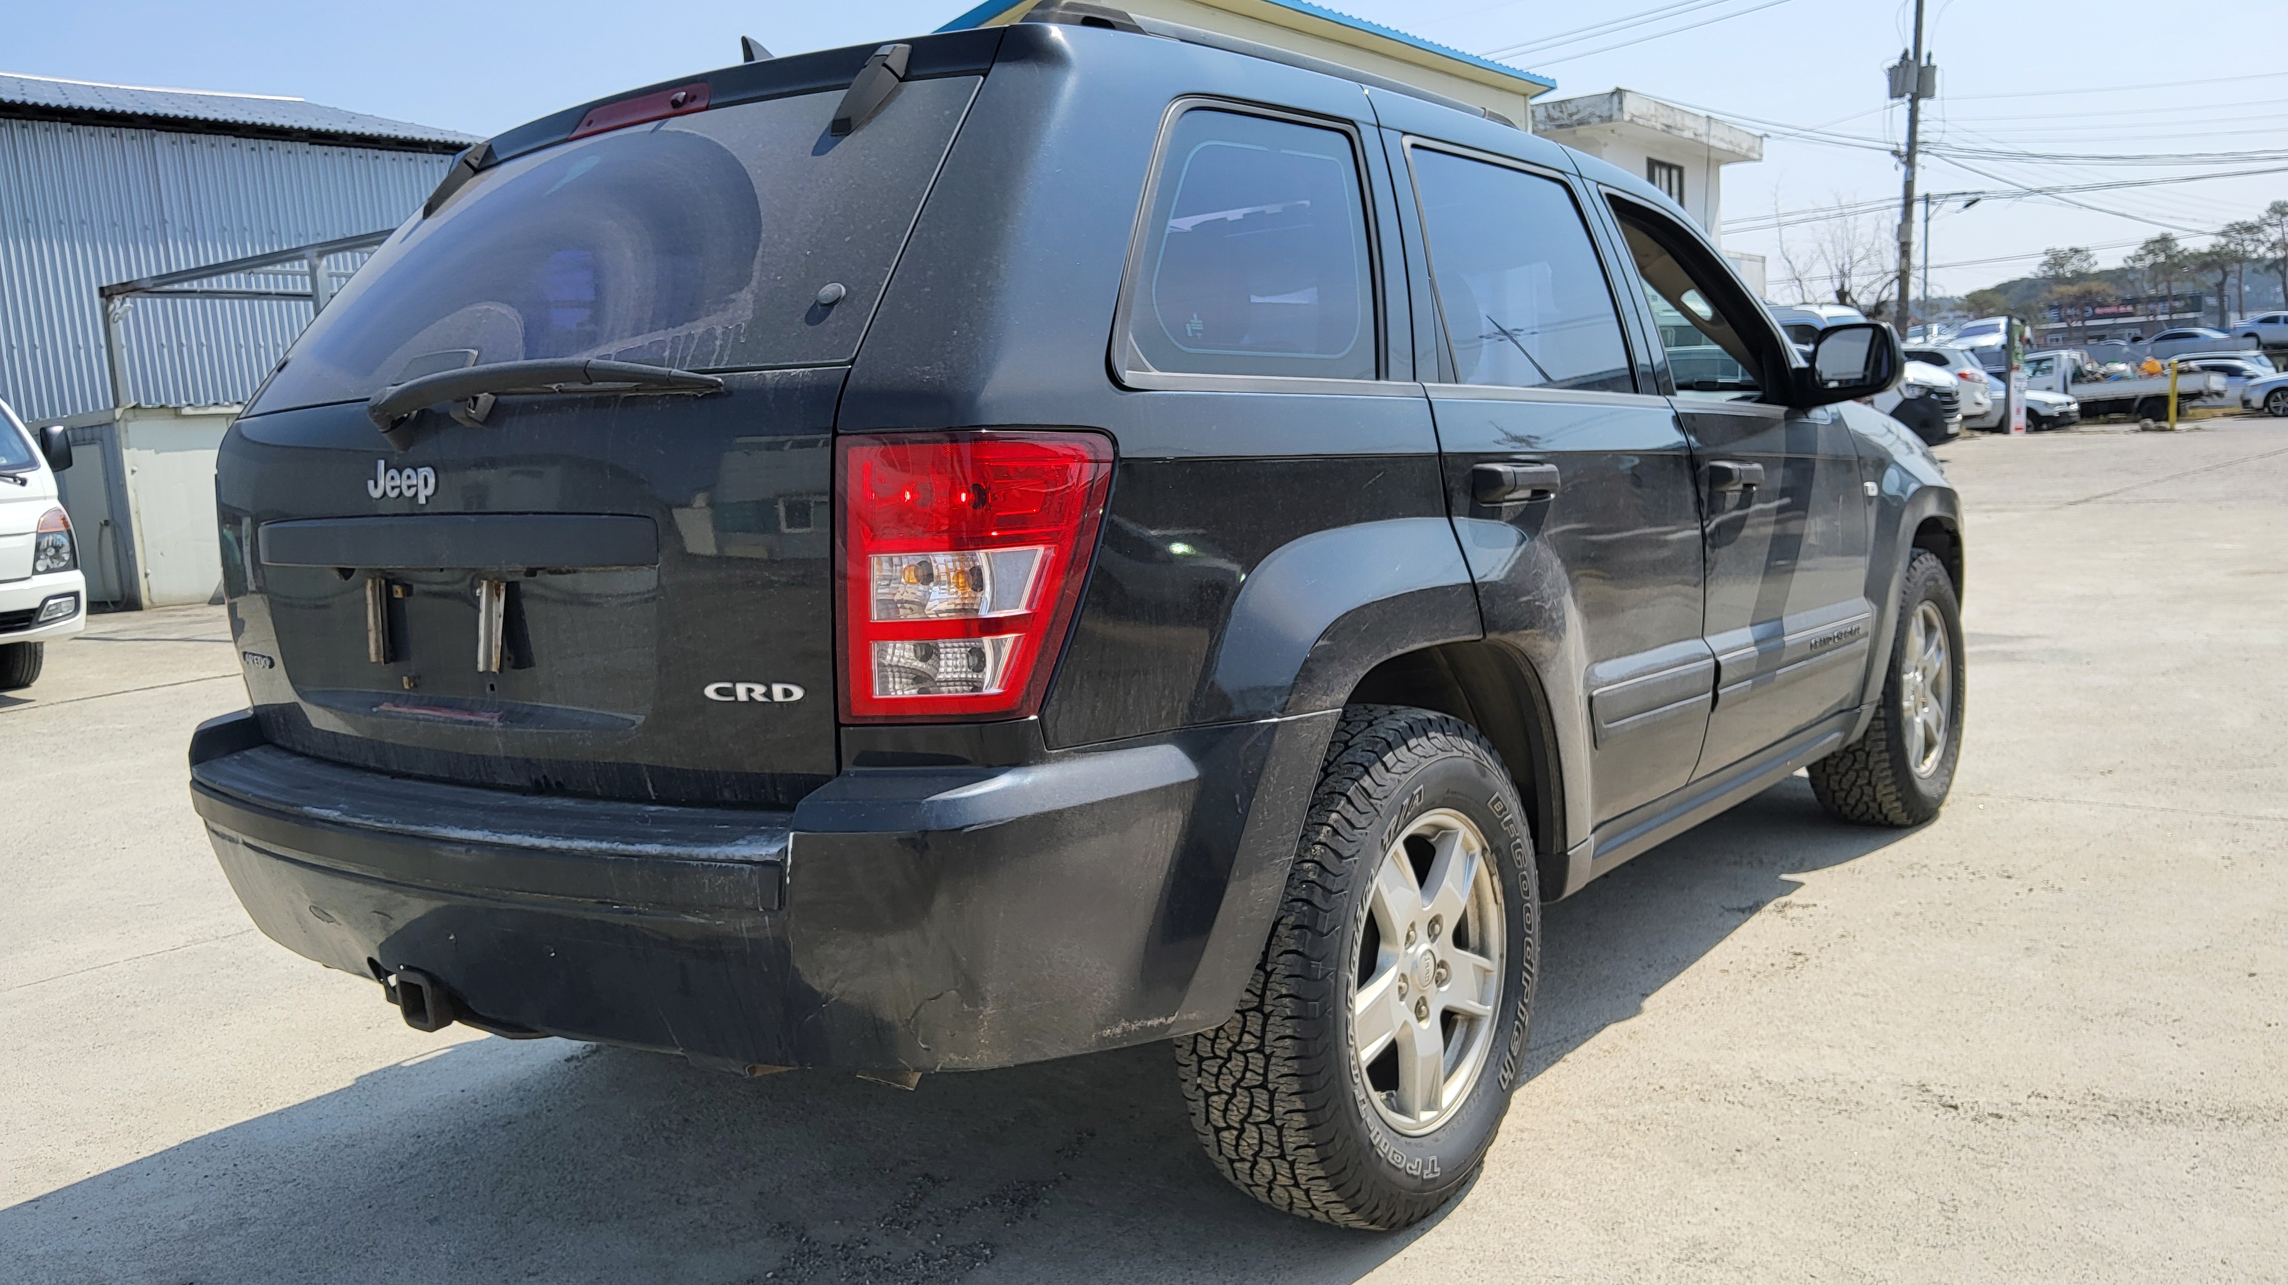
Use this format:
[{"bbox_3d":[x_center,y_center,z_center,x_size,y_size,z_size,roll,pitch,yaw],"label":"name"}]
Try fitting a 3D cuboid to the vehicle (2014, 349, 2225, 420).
[{"bbox_3d":[26.077,-6.866,46.000,5.200,2.020,1.750,3,10,39],"label":"vehicle"}]

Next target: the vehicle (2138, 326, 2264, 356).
[{"bbox_3d":[42.870,-12.259,71.000,4.800,1.460,1.830,5,11,45],"label":"vehicle"}]

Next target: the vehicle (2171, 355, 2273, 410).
[{"bbox_3d":[28.154,-6.787,45.000,4.500,1.580,1.820,6,11,38],"label":"vehicle"}]

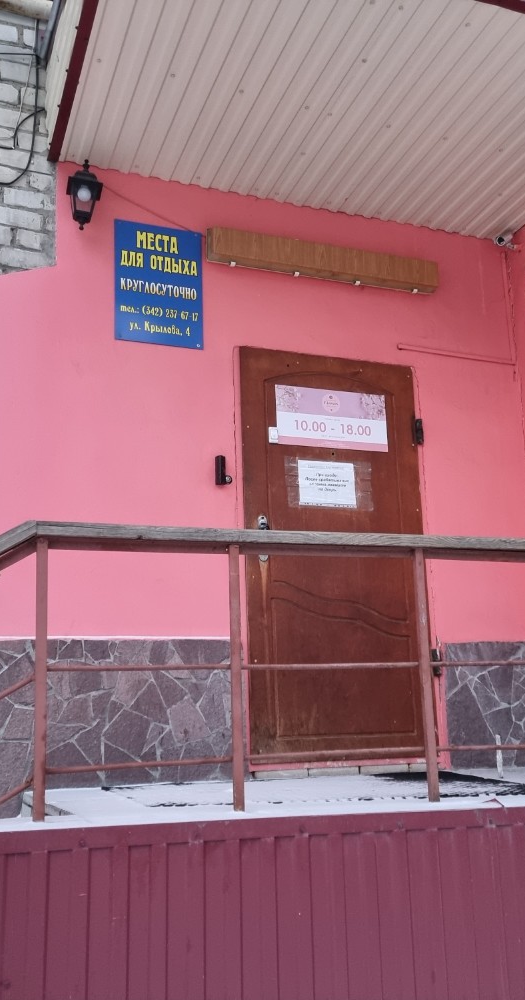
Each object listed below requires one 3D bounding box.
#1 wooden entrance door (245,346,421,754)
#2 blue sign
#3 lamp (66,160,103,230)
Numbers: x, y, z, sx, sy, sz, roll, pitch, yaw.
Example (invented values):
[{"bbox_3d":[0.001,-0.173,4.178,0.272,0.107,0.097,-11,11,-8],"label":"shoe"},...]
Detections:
[{"bbox_3d":[0.356,0.239,4.402,0.940,1.935,0.070,4,-13,-21],"label":"wooden entrance door"},{"bbox_3d":[-0.479,-1.001,4.298,0.416,0.594,0.020,4,-13,-21],"label":"blue sign"},{"bbox_3d":[-0.807,-1.352,4.152,0.155,0.337,0.200,4,-13,-21],"label":"lamp"}]

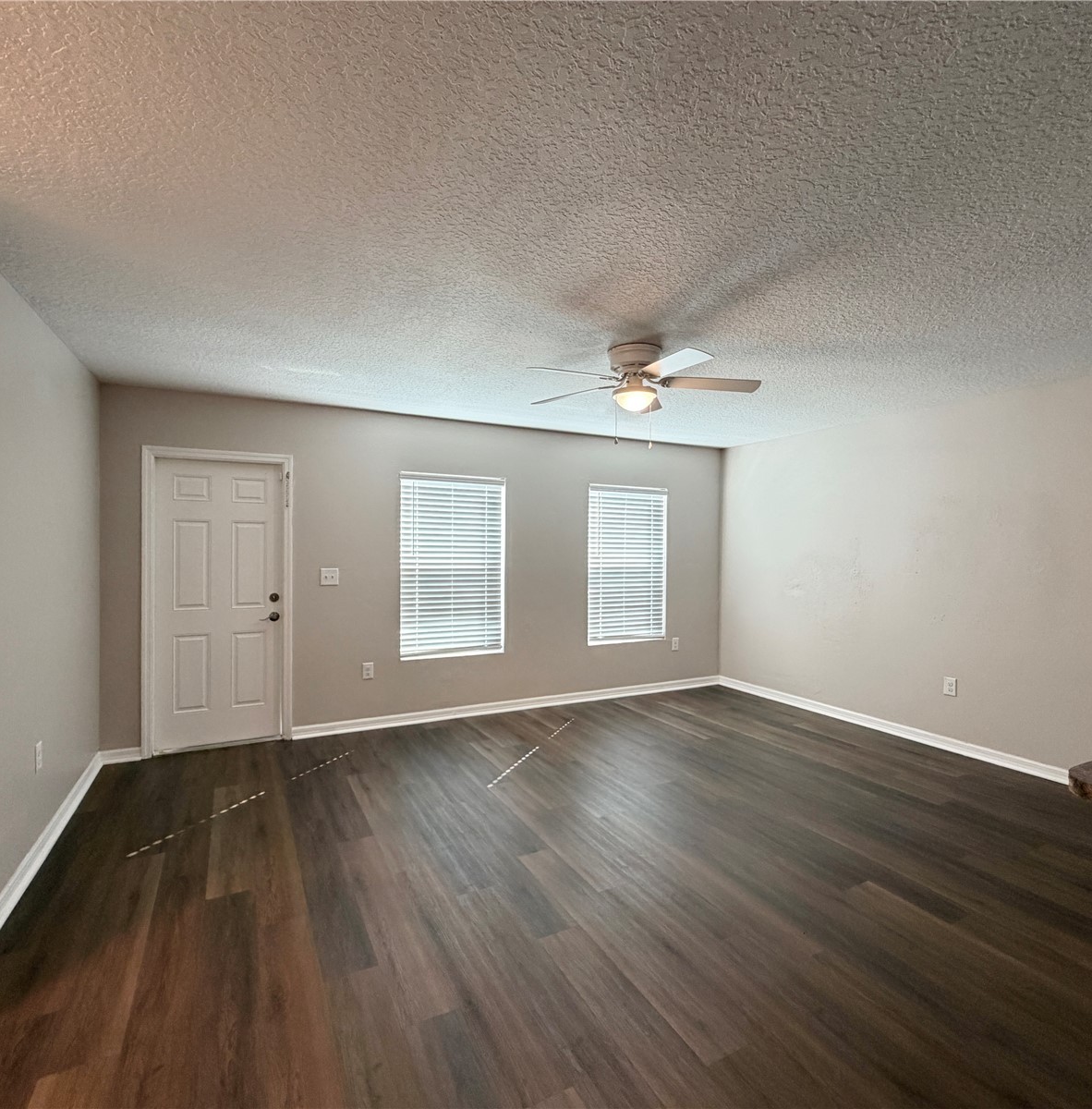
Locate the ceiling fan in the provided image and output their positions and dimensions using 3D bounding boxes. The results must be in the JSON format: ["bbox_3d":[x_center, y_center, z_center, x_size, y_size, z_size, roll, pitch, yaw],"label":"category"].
[{"bbox_3d":[0.464,-0.914,3.130,1.295,0.309,1.295,0,1,-27],"label":"ceiling fan"}]

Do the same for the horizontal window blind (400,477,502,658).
[{"bbox_3d":[-0.768,0.091,4.996,0.903,1.495,0.066,0,1,-27],"label":"horizontal window blind"}]

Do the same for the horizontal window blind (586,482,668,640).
[{"bbox_3d":[0.798,0.100,5.795,0.897,1.487,0.066,0,1,-27],"label":"horizontal window blind"}]

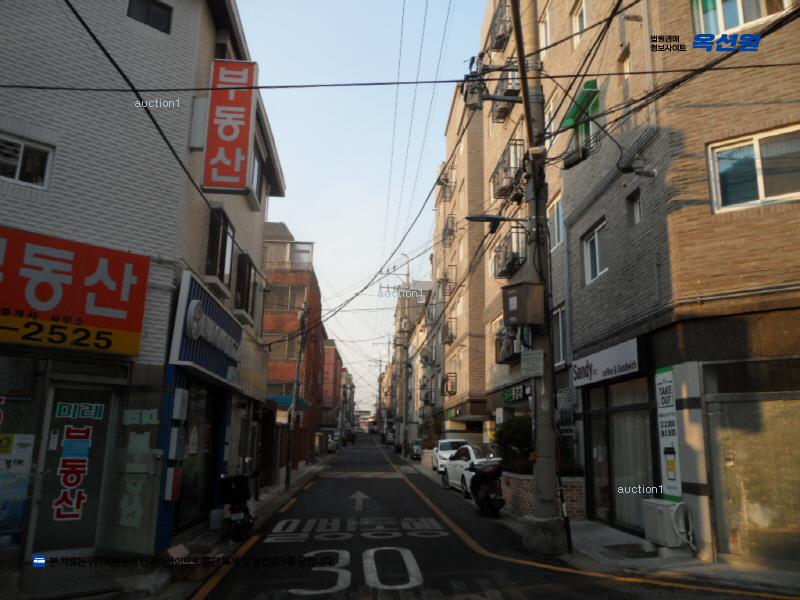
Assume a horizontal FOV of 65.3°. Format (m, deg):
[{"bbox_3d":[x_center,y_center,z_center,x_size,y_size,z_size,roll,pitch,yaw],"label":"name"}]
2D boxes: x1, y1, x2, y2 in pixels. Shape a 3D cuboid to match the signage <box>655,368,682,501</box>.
[{"bbox_3d":[4.009,1.983,9.380,0.060,1.930,0.580,2,-13,-3],"label":"signage"}]

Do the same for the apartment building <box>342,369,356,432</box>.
[{"bbox_3d":[-15.843,22.732,137.727,10.000,13.200,20.000,2,-13,-3],"label":"apartment building"}]

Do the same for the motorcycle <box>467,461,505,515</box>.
[{"bbox_3d":[2.005,4.449,14.665,0.700,1.080,1.850,1,-13,-1],"label":"motorcycle"}]

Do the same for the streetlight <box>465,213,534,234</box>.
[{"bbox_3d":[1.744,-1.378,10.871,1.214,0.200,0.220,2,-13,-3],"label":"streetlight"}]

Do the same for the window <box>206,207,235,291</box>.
[{"bbox_3d":[-3.349,-0.923,11.613,0.240,1.230,1.242,2,-13,-4],"label":"window"}]

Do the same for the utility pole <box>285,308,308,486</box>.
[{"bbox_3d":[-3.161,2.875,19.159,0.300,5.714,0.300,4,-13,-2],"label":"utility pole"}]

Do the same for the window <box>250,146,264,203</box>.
[{"bbox_3d":[-3.475,-3.024,14.970,0.200,1.100,1.292,2,-13,-4],"label":"window"}]

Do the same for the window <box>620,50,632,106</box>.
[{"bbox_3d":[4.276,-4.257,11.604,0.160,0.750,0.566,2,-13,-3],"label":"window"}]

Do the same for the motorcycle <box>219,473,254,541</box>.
[{"bbox_3d":[-2.674,3.387,10.449,0.640,1.020,1.850,4,-13,-12],"label":"motorcycle"}]

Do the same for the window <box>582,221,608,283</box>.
[{"bbox_3d":[4.118,-0.967,12.958,0.140,1.100,1.501,2,-13,-3],"label":"window"}]

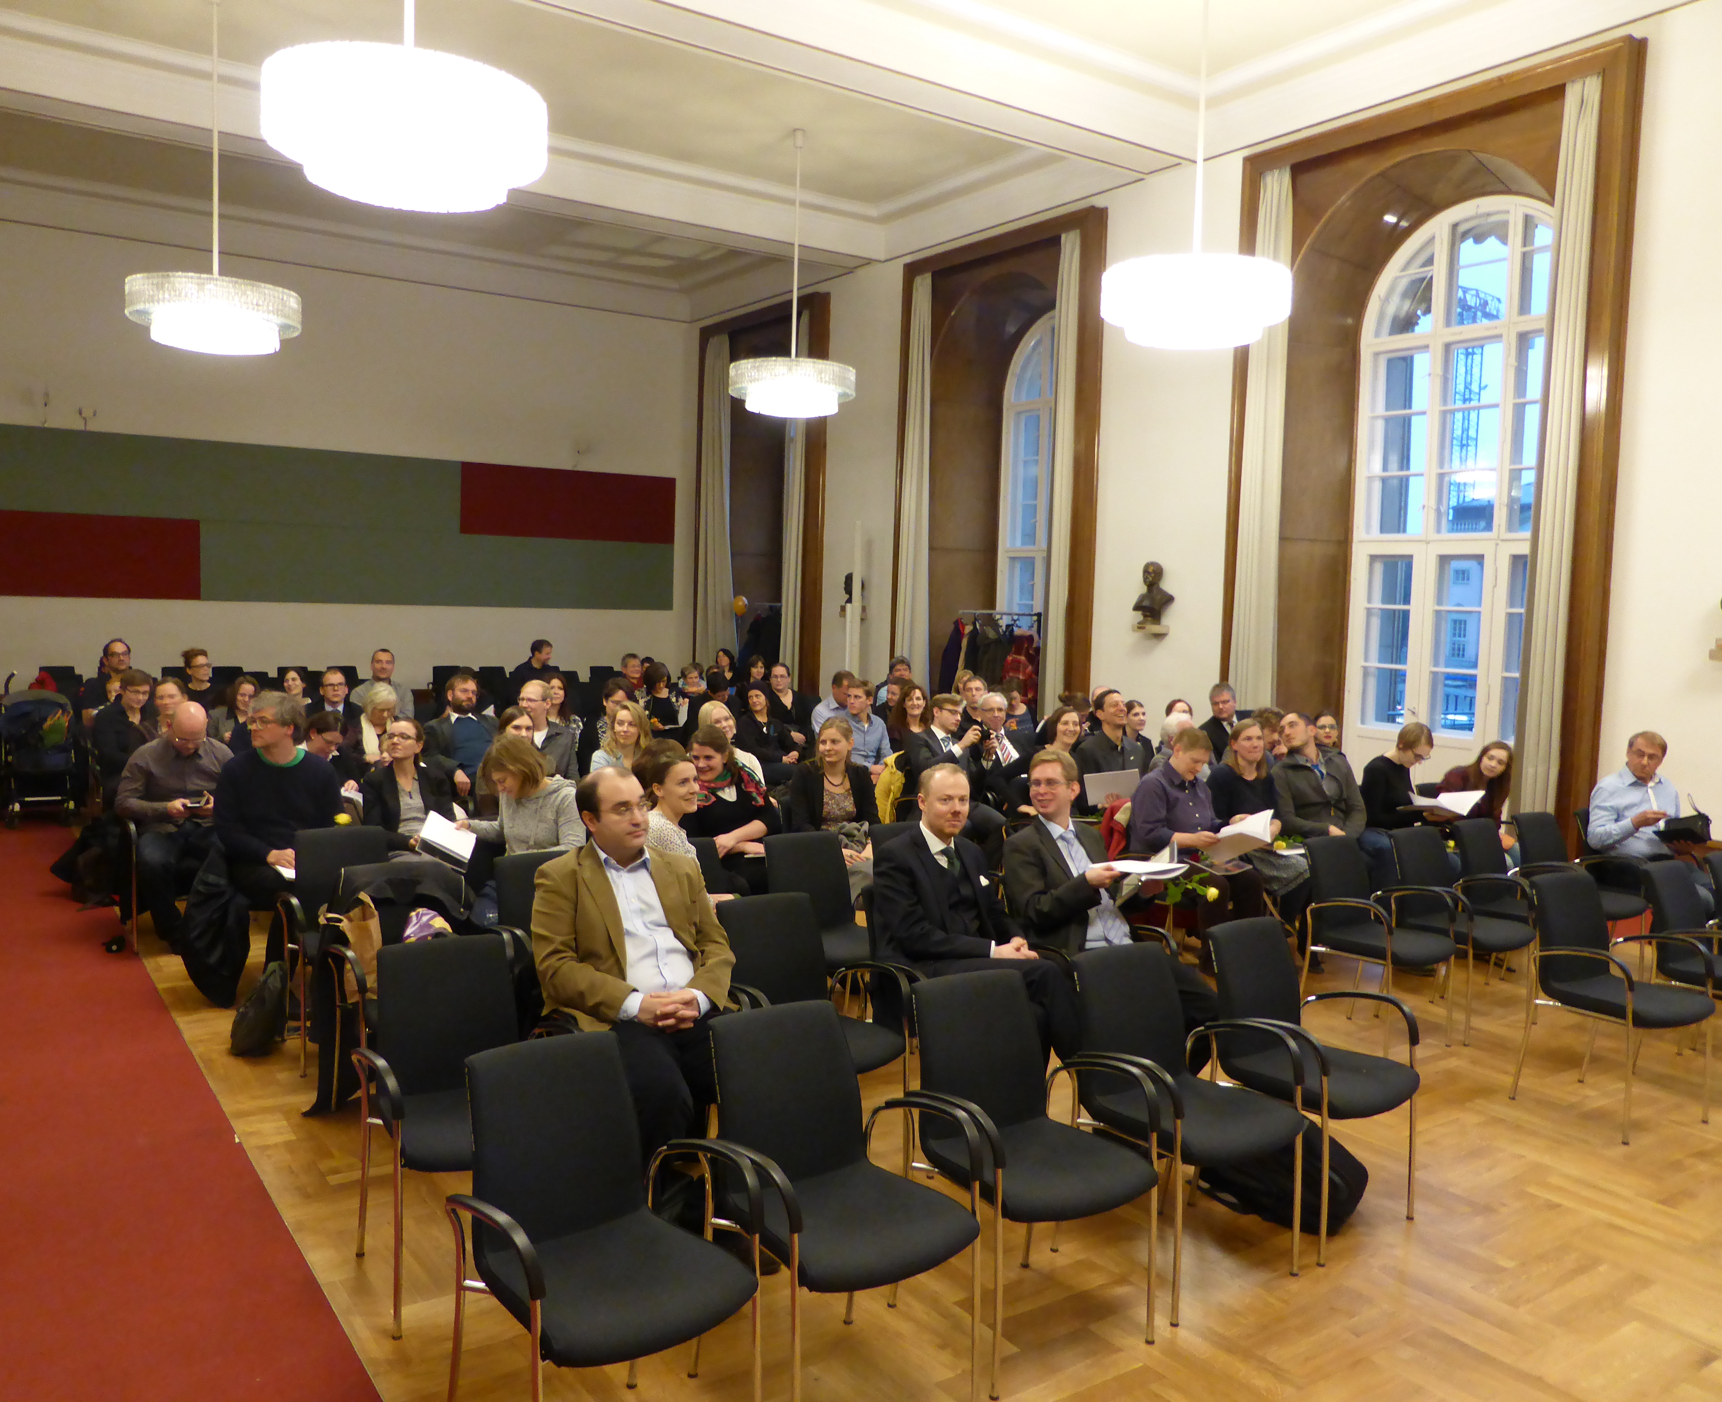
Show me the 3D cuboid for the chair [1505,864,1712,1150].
[{"bbox_3d":[2.916,1.154,5.188,0.530,0.885,0.560,-1,5,-29],"label":"chair"}]

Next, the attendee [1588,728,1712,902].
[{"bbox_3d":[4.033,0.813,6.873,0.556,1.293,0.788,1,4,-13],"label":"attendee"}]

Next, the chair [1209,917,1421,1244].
[{"bbox_3d":[1.383,1.159,4.148,0.540,0.865,0.560,-2,6,-39],"label":"chair"}]

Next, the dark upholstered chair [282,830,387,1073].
[{"bbox_3d":[-2.033,0.976,5.434,0.540,0.864,0.556,-1,5,-34],"label":"dark upholstered chair"}]

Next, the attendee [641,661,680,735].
[{"bbox_3d":[-1.652,0.317,11.776,0.500,1.282,0.750,-1,5,-30],"label":"attendee"}]

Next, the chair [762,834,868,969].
[{"bbox_3d":[-0.127,1.015,5.575,0.540,0.864,0.556,-1,5,-32],"label":"chair"}]

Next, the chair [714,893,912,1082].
[{"bbox_3d":[-0.179,1.109,4.306,0.540,0.864,0.556,-2,5,-36],"label":"chair"}]

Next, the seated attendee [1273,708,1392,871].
[{"bbox_3d":[2.764,0.742,7.540,0.560,1.341,0.800,-1,5,-30],"label":"seated attendee"}]

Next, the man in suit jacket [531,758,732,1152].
[{"bbox_3d":[-0.557,0.894,3.800,0.580,1.340,0.840,-2,6,-39],"label":"man in suit jacket"}]

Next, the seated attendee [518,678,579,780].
[{"bbox_3d":[-2.075,0.509,8.880,0.545,1.278,0.758,0,5,-21],"label":"seated attendee"}]

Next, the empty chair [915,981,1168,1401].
[{"bbox_3d":[0.416,1.188,3.457,0.540,0.864,0.556,-1,5,-32],"label":"empty chair"}]

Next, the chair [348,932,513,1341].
[{"bbox_3d":[-1.051,1.150,3.692,0.530,0.885,0.560,-1,5,-31],"label":"chair"}]

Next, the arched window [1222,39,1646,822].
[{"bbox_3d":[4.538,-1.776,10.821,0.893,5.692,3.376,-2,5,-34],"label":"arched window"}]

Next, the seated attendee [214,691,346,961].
[{"bbox_3d":[-2.643,0.662,6.170,0.560,1.350,0.800,-1,5,-32],"label":"seated attendee"}]

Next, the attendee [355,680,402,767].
[{"bbox_3d":[-2.882,0.548,8.229,0.500,1.287,0.750,-1,5,-33],"label":"attendee"}]

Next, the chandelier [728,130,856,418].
[{"bbox_3d":[-0.627,-4.171,13.139,1.240,2.690,1.240,1,4,0],"label":"chandelier"}]

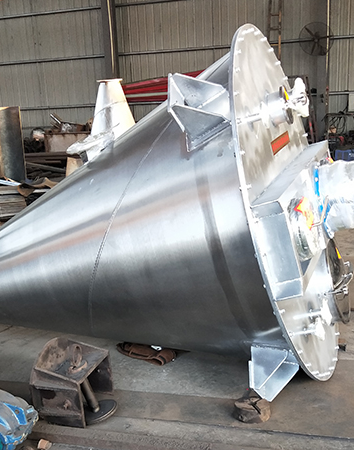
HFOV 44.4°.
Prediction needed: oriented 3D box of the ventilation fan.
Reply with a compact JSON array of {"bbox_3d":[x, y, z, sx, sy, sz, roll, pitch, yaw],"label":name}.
[{"bbox_3d":[3.412,-4.541,10.565,0.800,0.800,0.370,2,30,22],"label":"ventilation fan"}]

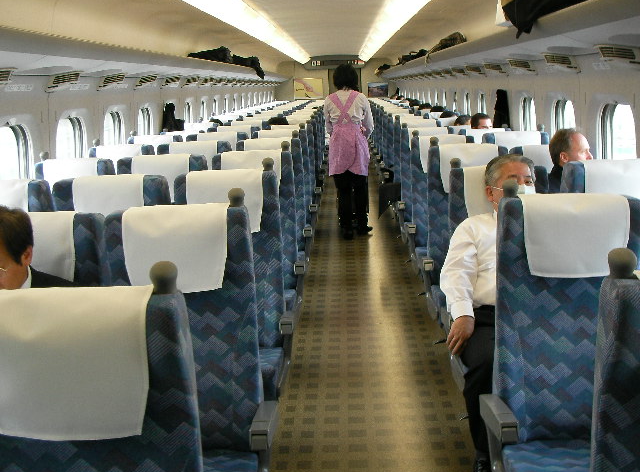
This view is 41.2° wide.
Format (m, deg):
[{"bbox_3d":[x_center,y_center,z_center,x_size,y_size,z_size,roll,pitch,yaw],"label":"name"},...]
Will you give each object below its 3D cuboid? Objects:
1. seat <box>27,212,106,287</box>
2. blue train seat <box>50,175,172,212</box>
[{"bbox_3d":[-0.904,0.506,2.453,0.470,1.090,0.640,-2,10,2],"label":"seat"},{"bbox_3d":[-0.875,0.323,3.477,0.470,1.090,0.640,-2,10,2],"label":"blue train seat"}]

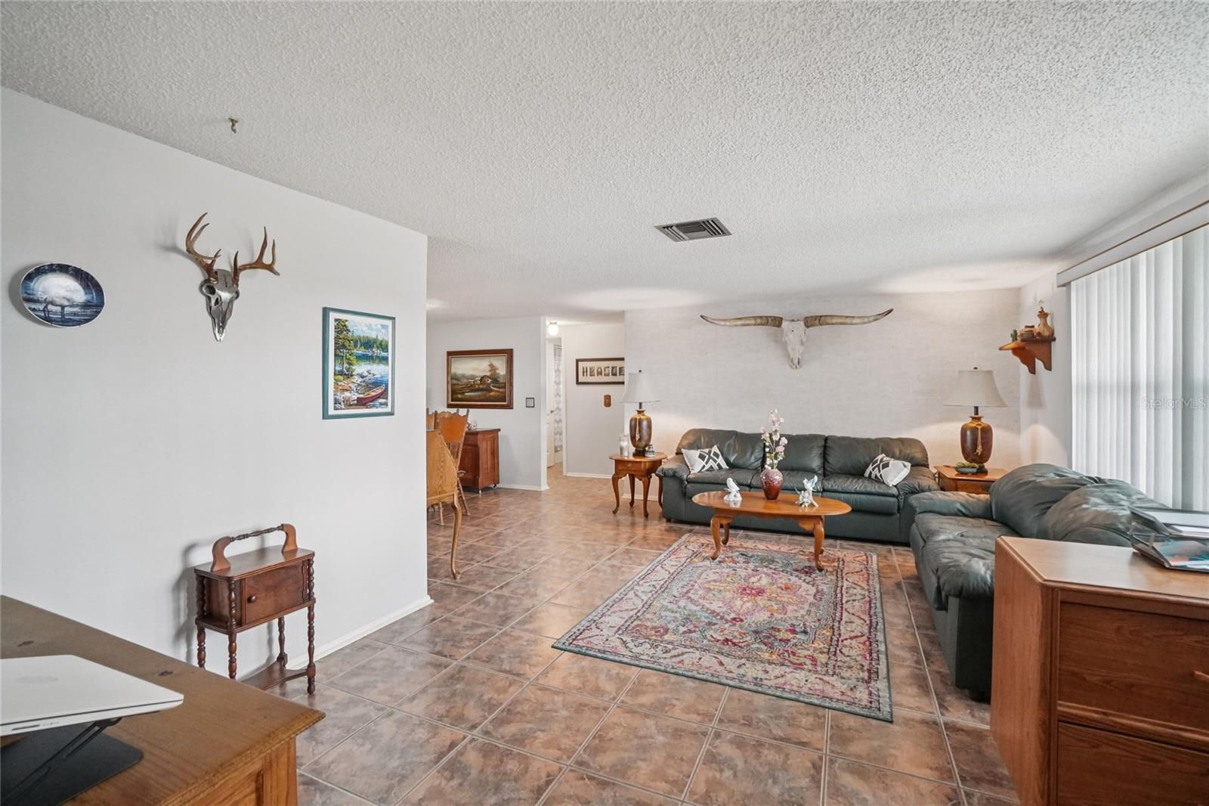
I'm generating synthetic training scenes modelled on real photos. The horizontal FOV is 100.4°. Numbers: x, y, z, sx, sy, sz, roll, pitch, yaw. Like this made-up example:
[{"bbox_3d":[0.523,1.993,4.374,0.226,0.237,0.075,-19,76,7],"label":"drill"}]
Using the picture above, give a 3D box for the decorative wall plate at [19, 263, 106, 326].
[{"bbox_3d":[-1.827,-0.363,1.704,0.029,0.210,0.208,1,2,26],"label":"decorative wall plate"}]

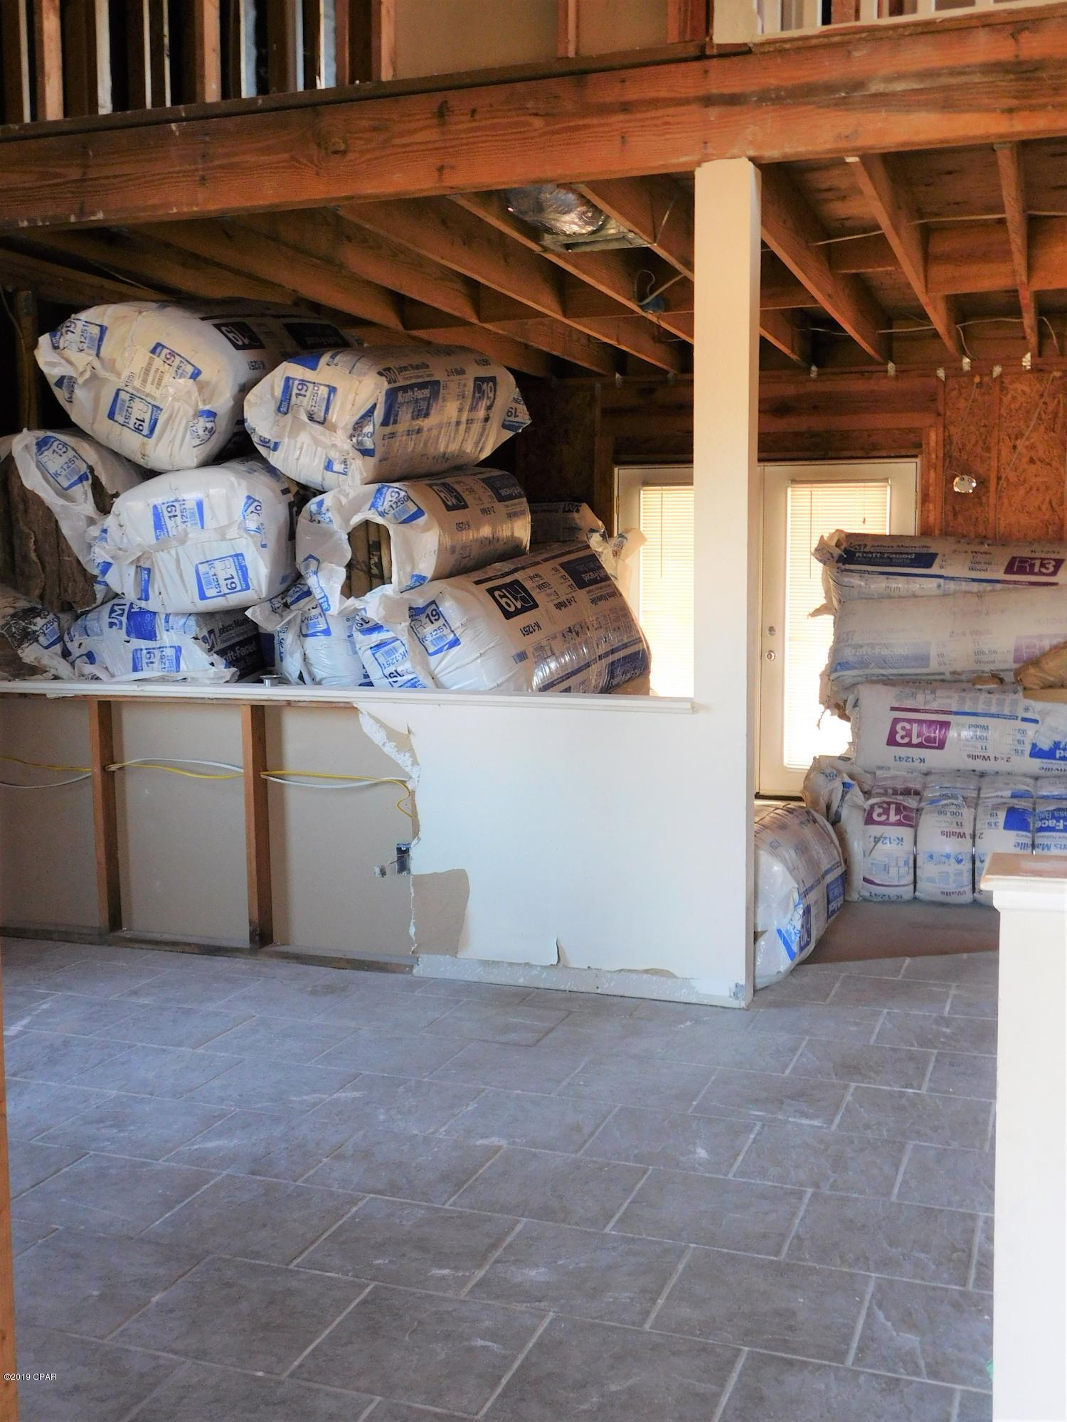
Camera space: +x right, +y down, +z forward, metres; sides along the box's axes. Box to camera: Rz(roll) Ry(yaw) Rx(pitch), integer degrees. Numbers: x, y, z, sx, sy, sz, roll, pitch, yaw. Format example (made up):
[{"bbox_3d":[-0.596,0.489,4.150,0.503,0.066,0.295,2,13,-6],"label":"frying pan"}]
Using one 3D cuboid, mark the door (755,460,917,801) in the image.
[{"bbox_3d":[1.849,-0.491,8.950,0.914,2.030,0.050,2,5,20],"label":"door"}]

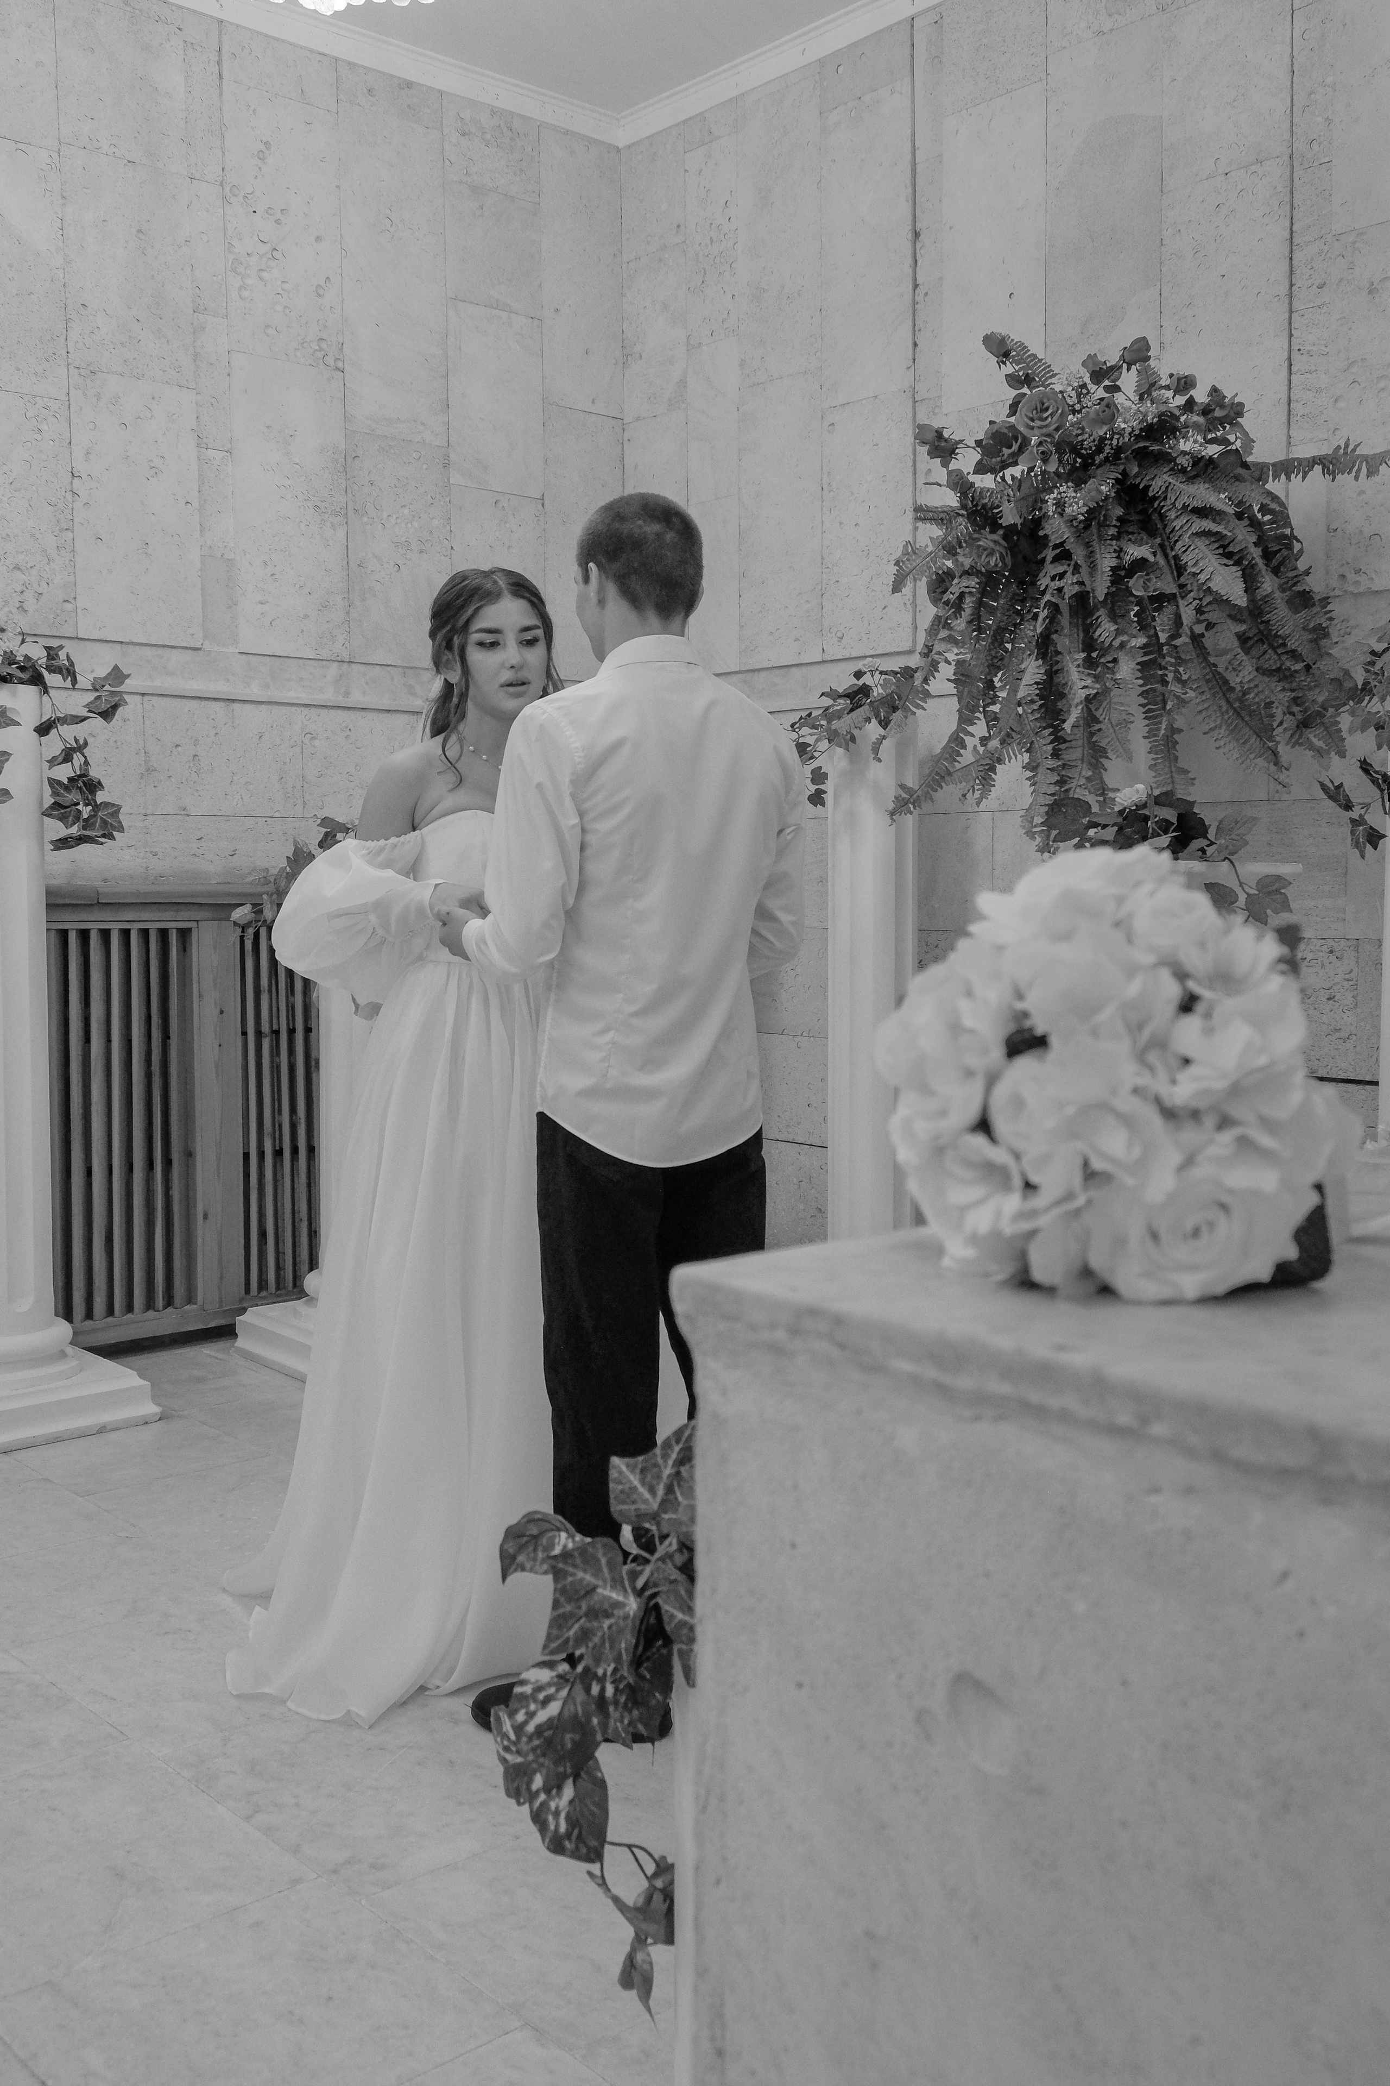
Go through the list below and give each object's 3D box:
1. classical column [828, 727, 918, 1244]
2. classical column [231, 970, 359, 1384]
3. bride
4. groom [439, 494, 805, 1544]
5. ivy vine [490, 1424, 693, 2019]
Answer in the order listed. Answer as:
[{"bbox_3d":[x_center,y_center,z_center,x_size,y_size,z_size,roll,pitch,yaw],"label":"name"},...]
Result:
[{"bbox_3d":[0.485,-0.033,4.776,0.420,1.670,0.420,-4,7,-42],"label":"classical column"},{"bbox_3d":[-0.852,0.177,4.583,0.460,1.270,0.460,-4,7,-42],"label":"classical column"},{"bbox_3d":[-0.387,0.126,2.806,0.640,1.690,0.660,-3,6,-36],"label":"bride"},{"bbox_3d":[-0.089,0.095,2.662,0.500,1.780,0.430,-3,6,-37],"label":"groom"},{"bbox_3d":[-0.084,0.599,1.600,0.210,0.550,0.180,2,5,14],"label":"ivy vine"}]

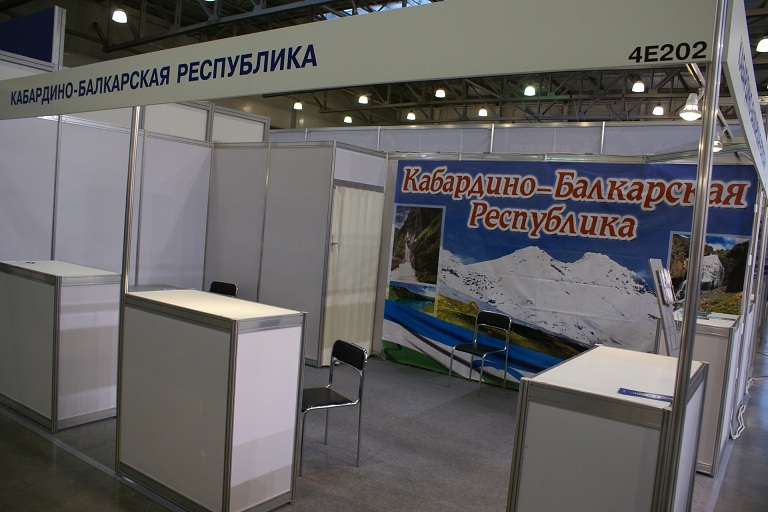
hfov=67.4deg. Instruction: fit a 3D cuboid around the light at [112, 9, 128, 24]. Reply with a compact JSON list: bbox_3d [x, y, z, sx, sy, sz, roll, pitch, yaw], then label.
[{"bbox_3d":[-9.378,-8.524,20.500,0.500,0.520,0.500,7,4,35],"label":"light"}]

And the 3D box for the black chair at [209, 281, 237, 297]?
[{"bbox_3d":[-2.040,0.710,6.703,0.440,0.800,0.460,6,4,30],"label":"black chair"}]

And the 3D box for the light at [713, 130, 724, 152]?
[{"bbox_3d":[2.155,-0.745,3.750,0.115,0.150,0.115,7,4,35],"label":"light"}]

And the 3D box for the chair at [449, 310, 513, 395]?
[{"bbox_3d":[0.983,0.994,5.983,0.440,0.800,0.460,8,4,43],"label":"chair"}]

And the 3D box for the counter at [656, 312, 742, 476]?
[{"bbox_3d":[2.479,1.017,4.596,0.500,1.110,1.000,7,4,35],"label":"counter"}]

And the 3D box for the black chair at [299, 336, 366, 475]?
[{"bbox_3d":[-0.455,0.995,3.900,0.460,0.800,0.440,2,4,-35],"label":"black chair"}]

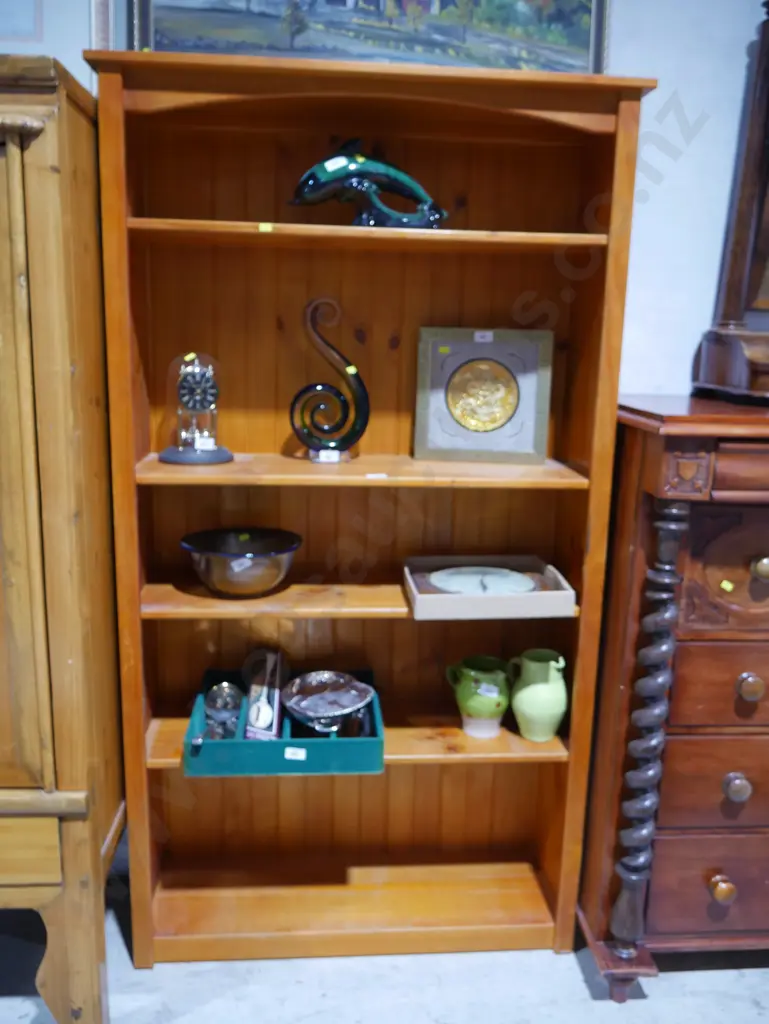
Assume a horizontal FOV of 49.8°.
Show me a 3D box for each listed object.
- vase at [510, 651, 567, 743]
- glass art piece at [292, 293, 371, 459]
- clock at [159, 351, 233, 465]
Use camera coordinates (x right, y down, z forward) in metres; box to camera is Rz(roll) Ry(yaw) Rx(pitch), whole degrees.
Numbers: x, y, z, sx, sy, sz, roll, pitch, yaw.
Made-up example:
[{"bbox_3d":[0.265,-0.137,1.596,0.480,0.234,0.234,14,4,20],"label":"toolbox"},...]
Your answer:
[{"bbox_3d":[0.334,0.408,1.850,0.149,0.185,0.130,3,12,10],"label":"vase"},{"bbox_3d":[-0.119,-0.288,1.816,0.173,0.353,0.073,0,11,-5],"label":"glass art piece"},{"bbox_3d":[-0.414,-0.229,1.796,0.160,0.231,0.160,-3,12,-19],"label":"clock"}]

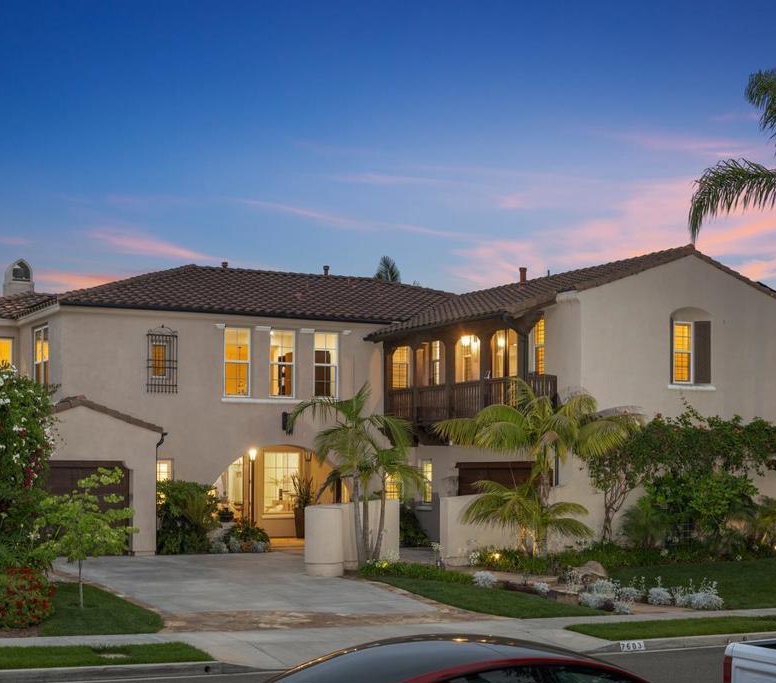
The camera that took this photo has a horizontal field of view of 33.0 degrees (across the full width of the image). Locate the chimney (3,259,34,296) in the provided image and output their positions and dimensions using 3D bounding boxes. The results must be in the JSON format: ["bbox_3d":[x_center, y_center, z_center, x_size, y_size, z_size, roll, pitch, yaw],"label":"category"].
[{"bbox_3d":[-10.815,-1.815,38.300,0.800,1.300,0.650,2,-4,-28],"label":"chimney"}]

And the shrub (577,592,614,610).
[{"bbox_3d":[3.822,4.789,24.100,0.610,0.340,0.520,-1,-3,9],"label":"shrub"}]

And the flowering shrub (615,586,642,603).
[{"bbox_3d":[4.577,4.795,24.900,0.520,0.340,0.480,-1,-3,9],"label":"flowering shrub"}]

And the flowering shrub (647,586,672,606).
[{"bbox_3d":[5.125,4.814,24.700,0.480,0.360,0.450,-1,-3,9],"label":"flowering shrub"}]

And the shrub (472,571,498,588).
[{"bbox_3d":[1.960,4.784,26.300,0.510,0.360,0.480,-1,-3,9],"label":"shrub"}]

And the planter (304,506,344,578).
[{"bbox_3d":[-1.407,4.421,29.000,0.880,1.530,0.880,2,-4,-28],"label":"planter"}]

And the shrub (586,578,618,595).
[{"bbox_3d":[4.164,4.775,25.400,0.600,0.380,0.550,-1,-3,9],"label":"shrub"}]

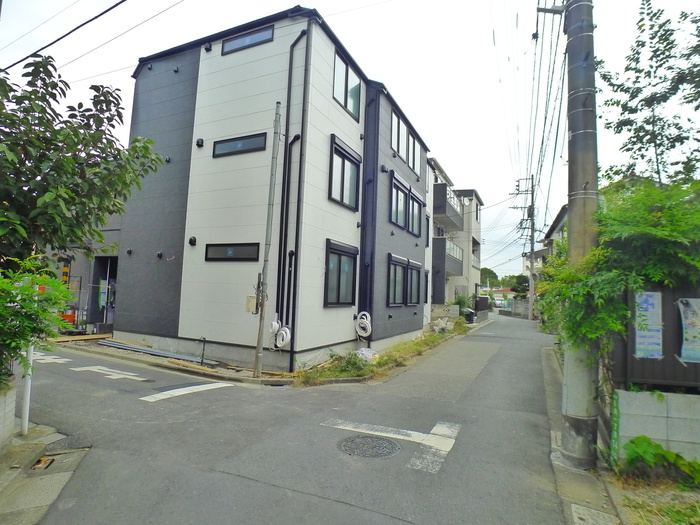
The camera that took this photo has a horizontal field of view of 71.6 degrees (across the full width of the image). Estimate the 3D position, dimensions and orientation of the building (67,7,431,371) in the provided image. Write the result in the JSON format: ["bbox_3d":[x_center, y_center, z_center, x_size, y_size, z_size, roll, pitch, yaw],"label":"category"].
[{"bbox_3d":[-1.393,-1.258,18.536,6.900,8.450,14.350,1,-5,21],"label":"building"}]

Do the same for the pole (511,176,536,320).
[{"bbox_3d":[15.015,-1.212,42.000,2.100,12.376,0.700,1,-5,21],"label":"pole"}]

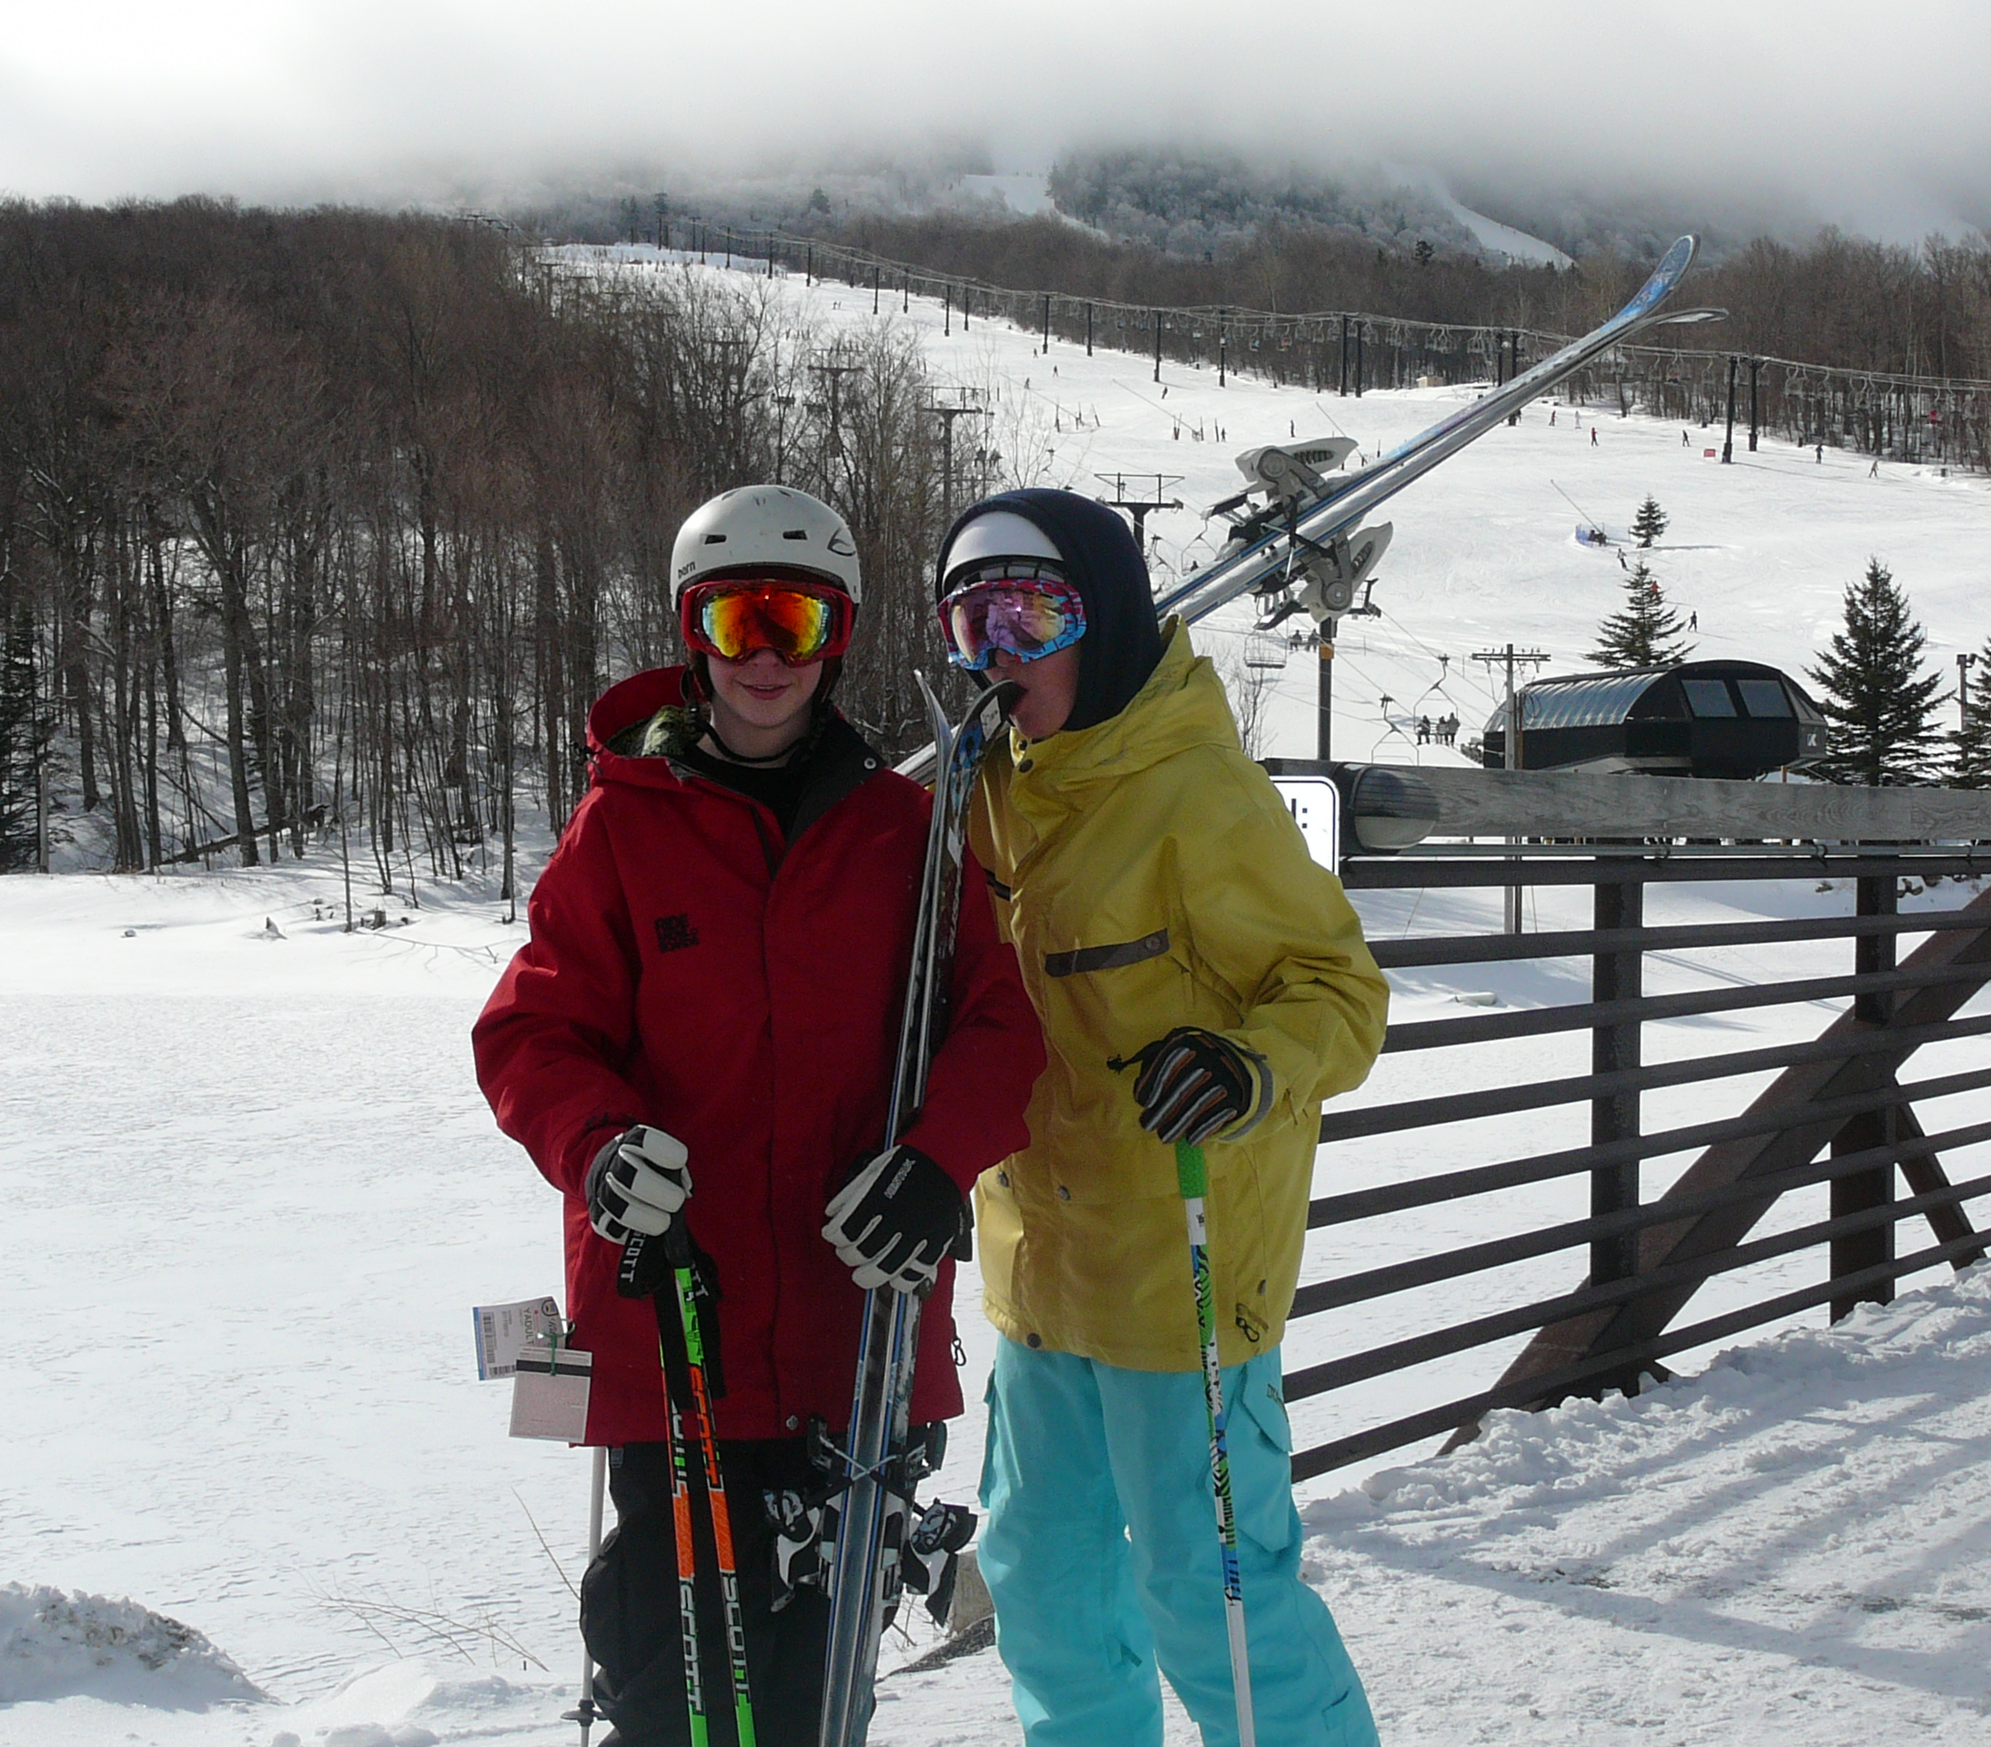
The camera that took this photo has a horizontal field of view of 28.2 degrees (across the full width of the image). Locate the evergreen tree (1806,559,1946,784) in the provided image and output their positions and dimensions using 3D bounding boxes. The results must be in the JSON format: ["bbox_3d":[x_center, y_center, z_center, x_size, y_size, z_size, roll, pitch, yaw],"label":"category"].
[{"bbox_3d":[34.500,-7.300,155.000,5.700,9.900,5.700,0,1,0],"label":"evergreen tree"}]

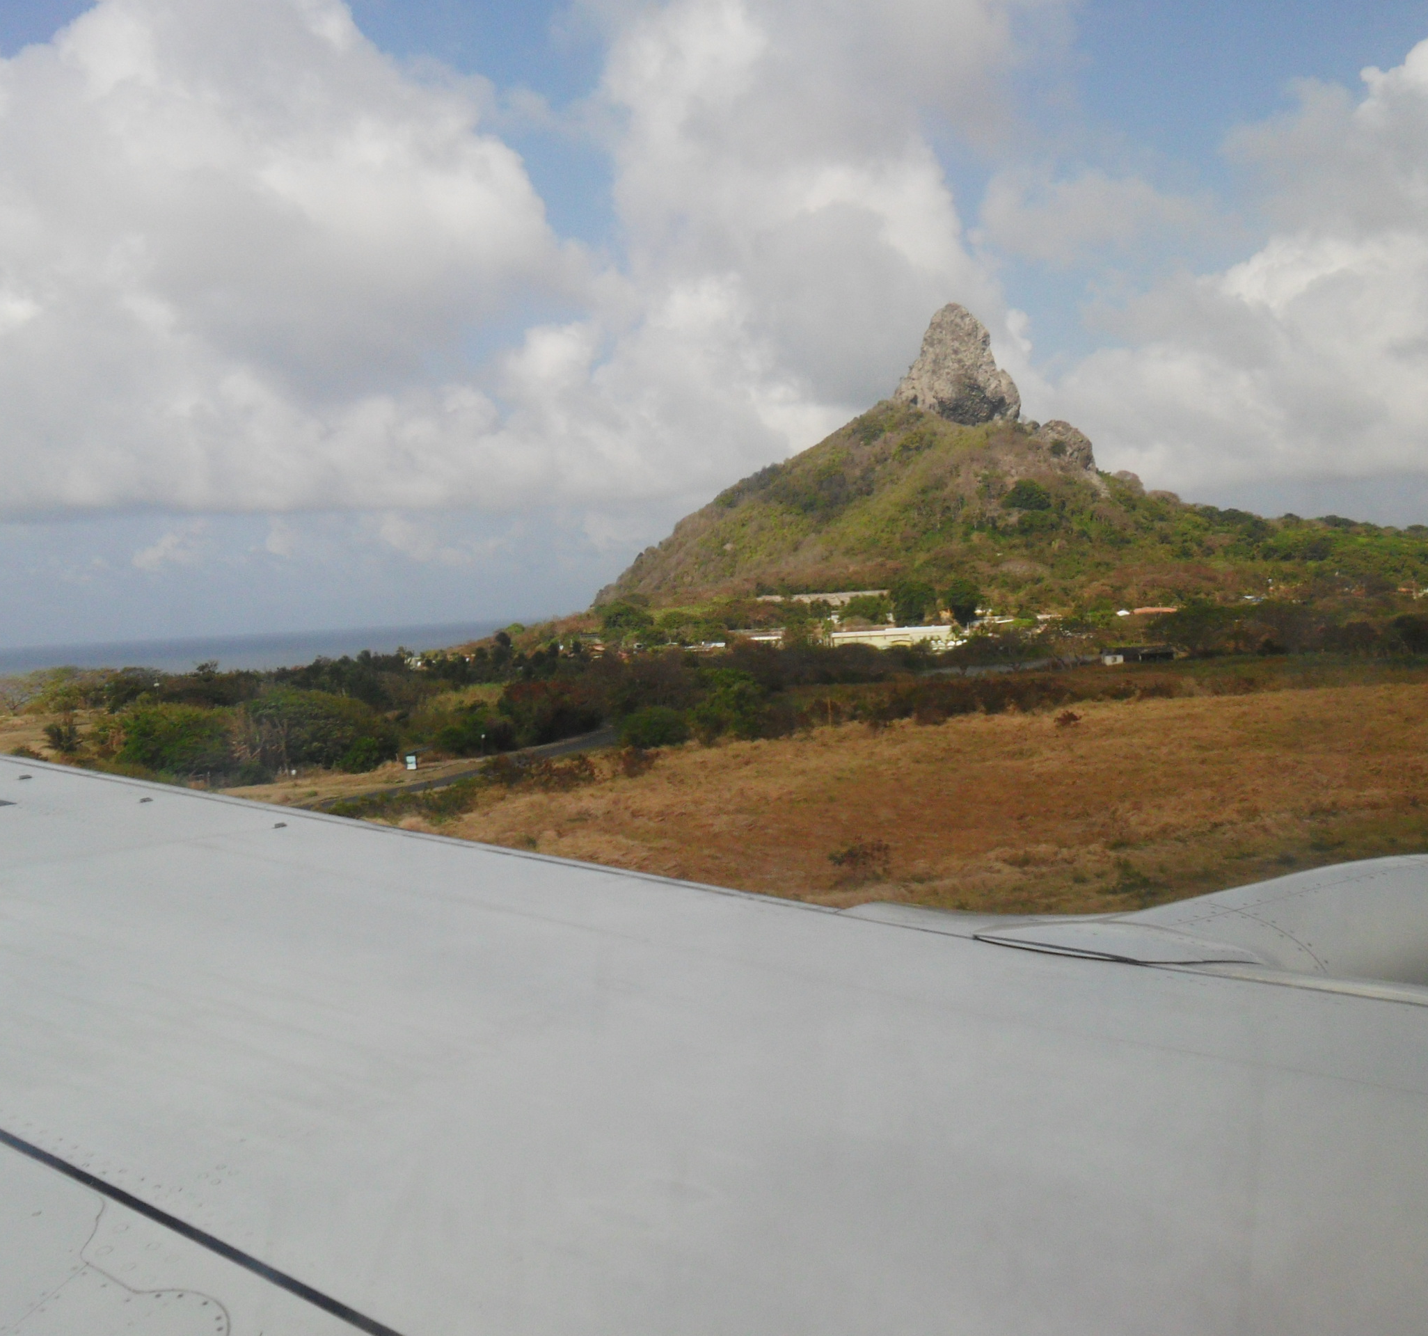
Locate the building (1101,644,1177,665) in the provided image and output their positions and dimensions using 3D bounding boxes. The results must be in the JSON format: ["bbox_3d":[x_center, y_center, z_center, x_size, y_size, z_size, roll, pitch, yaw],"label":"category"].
[{"bbox_3d":[85.198,-2.649,330.000,14.000,3.600,6.000,-3,2,-3],"label":"building"}]

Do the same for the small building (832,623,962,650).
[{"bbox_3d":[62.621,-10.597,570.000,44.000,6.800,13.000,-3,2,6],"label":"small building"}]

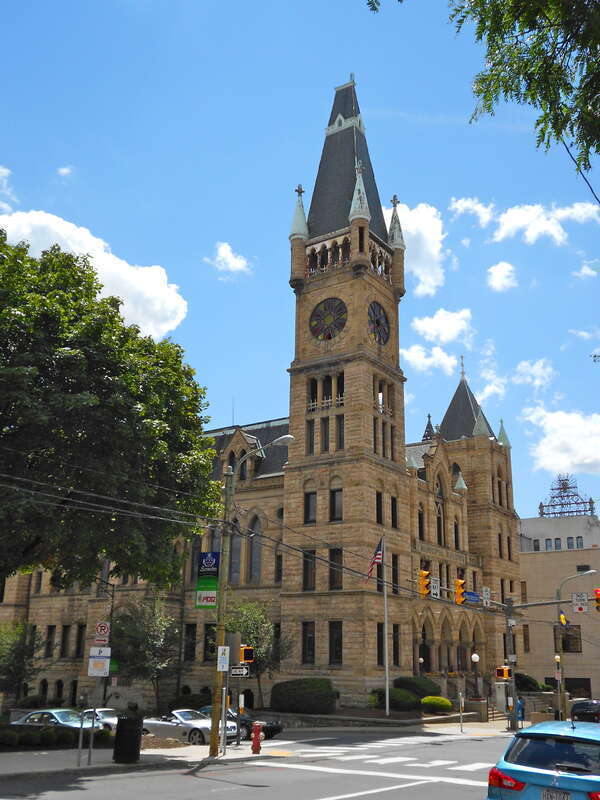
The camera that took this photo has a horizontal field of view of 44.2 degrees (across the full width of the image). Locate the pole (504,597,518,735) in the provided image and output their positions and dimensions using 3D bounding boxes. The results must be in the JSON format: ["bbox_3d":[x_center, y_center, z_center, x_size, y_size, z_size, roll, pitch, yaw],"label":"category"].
[{"bbox_3d":[9.798,12.250,34.413,0.380,5.829,0.380,-11,-22,33],"label":"pole"}]

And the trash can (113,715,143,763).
[{"bbox_3d":[-4.036,7.900,17.311,0.600,0.991,0.600,5,-19,-11],"label":"trash can"}]

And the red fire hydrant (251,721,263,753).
[{"bbox_3d":[-1.097,8.737,19.109,0.330,0.770,0.360,1,-18,0],"label":"red fire hydrant"}]

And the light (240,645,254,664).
[{"bbox_3d":[-1.534,7.437,21.609,0.220,0.470,0.460,-11,-22,33],"label":"light"}]

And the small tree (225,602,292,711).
[{"bbox_3d":[-2.287,14.020,40.805,3.400,5.600,3.400,1,-18,0],"label":"small tree"}]

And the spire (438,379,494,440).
[{"bbox_3d":[14.160,0.941,63.183,4.200,5.909,4.200,-11,-22,33],"label":"spire"}]

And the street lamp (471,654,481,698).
[{"bbox_3d":[10.248,16.187,43.405,0.480,2.587,0.480,-11,-22,33],"label":"street lamp"}]

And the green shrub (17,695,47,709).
[{"bbox_3d":[-20.323,22.893,56.155,2.200,1.050,1.600,-11,-22,33],"label":"green shrub"}]

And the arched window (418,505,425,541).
[{"bbox_3d":[8.447,8.516,51.414,0.300,2.501,0.850,-11,-22,33],"label":"arched window"}]

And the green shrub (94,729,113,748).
[{"bbox_3d":[-5.384,9.271,20.270,0.580,0.513,0.580,5,-19,-12],"label":"green shrub"}]

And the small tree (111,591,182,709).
[{"bbox_3d":[-8.814,14.474,42.549,3.600,6.357,3.600,5,-19,-10],"label":"small tree"}]

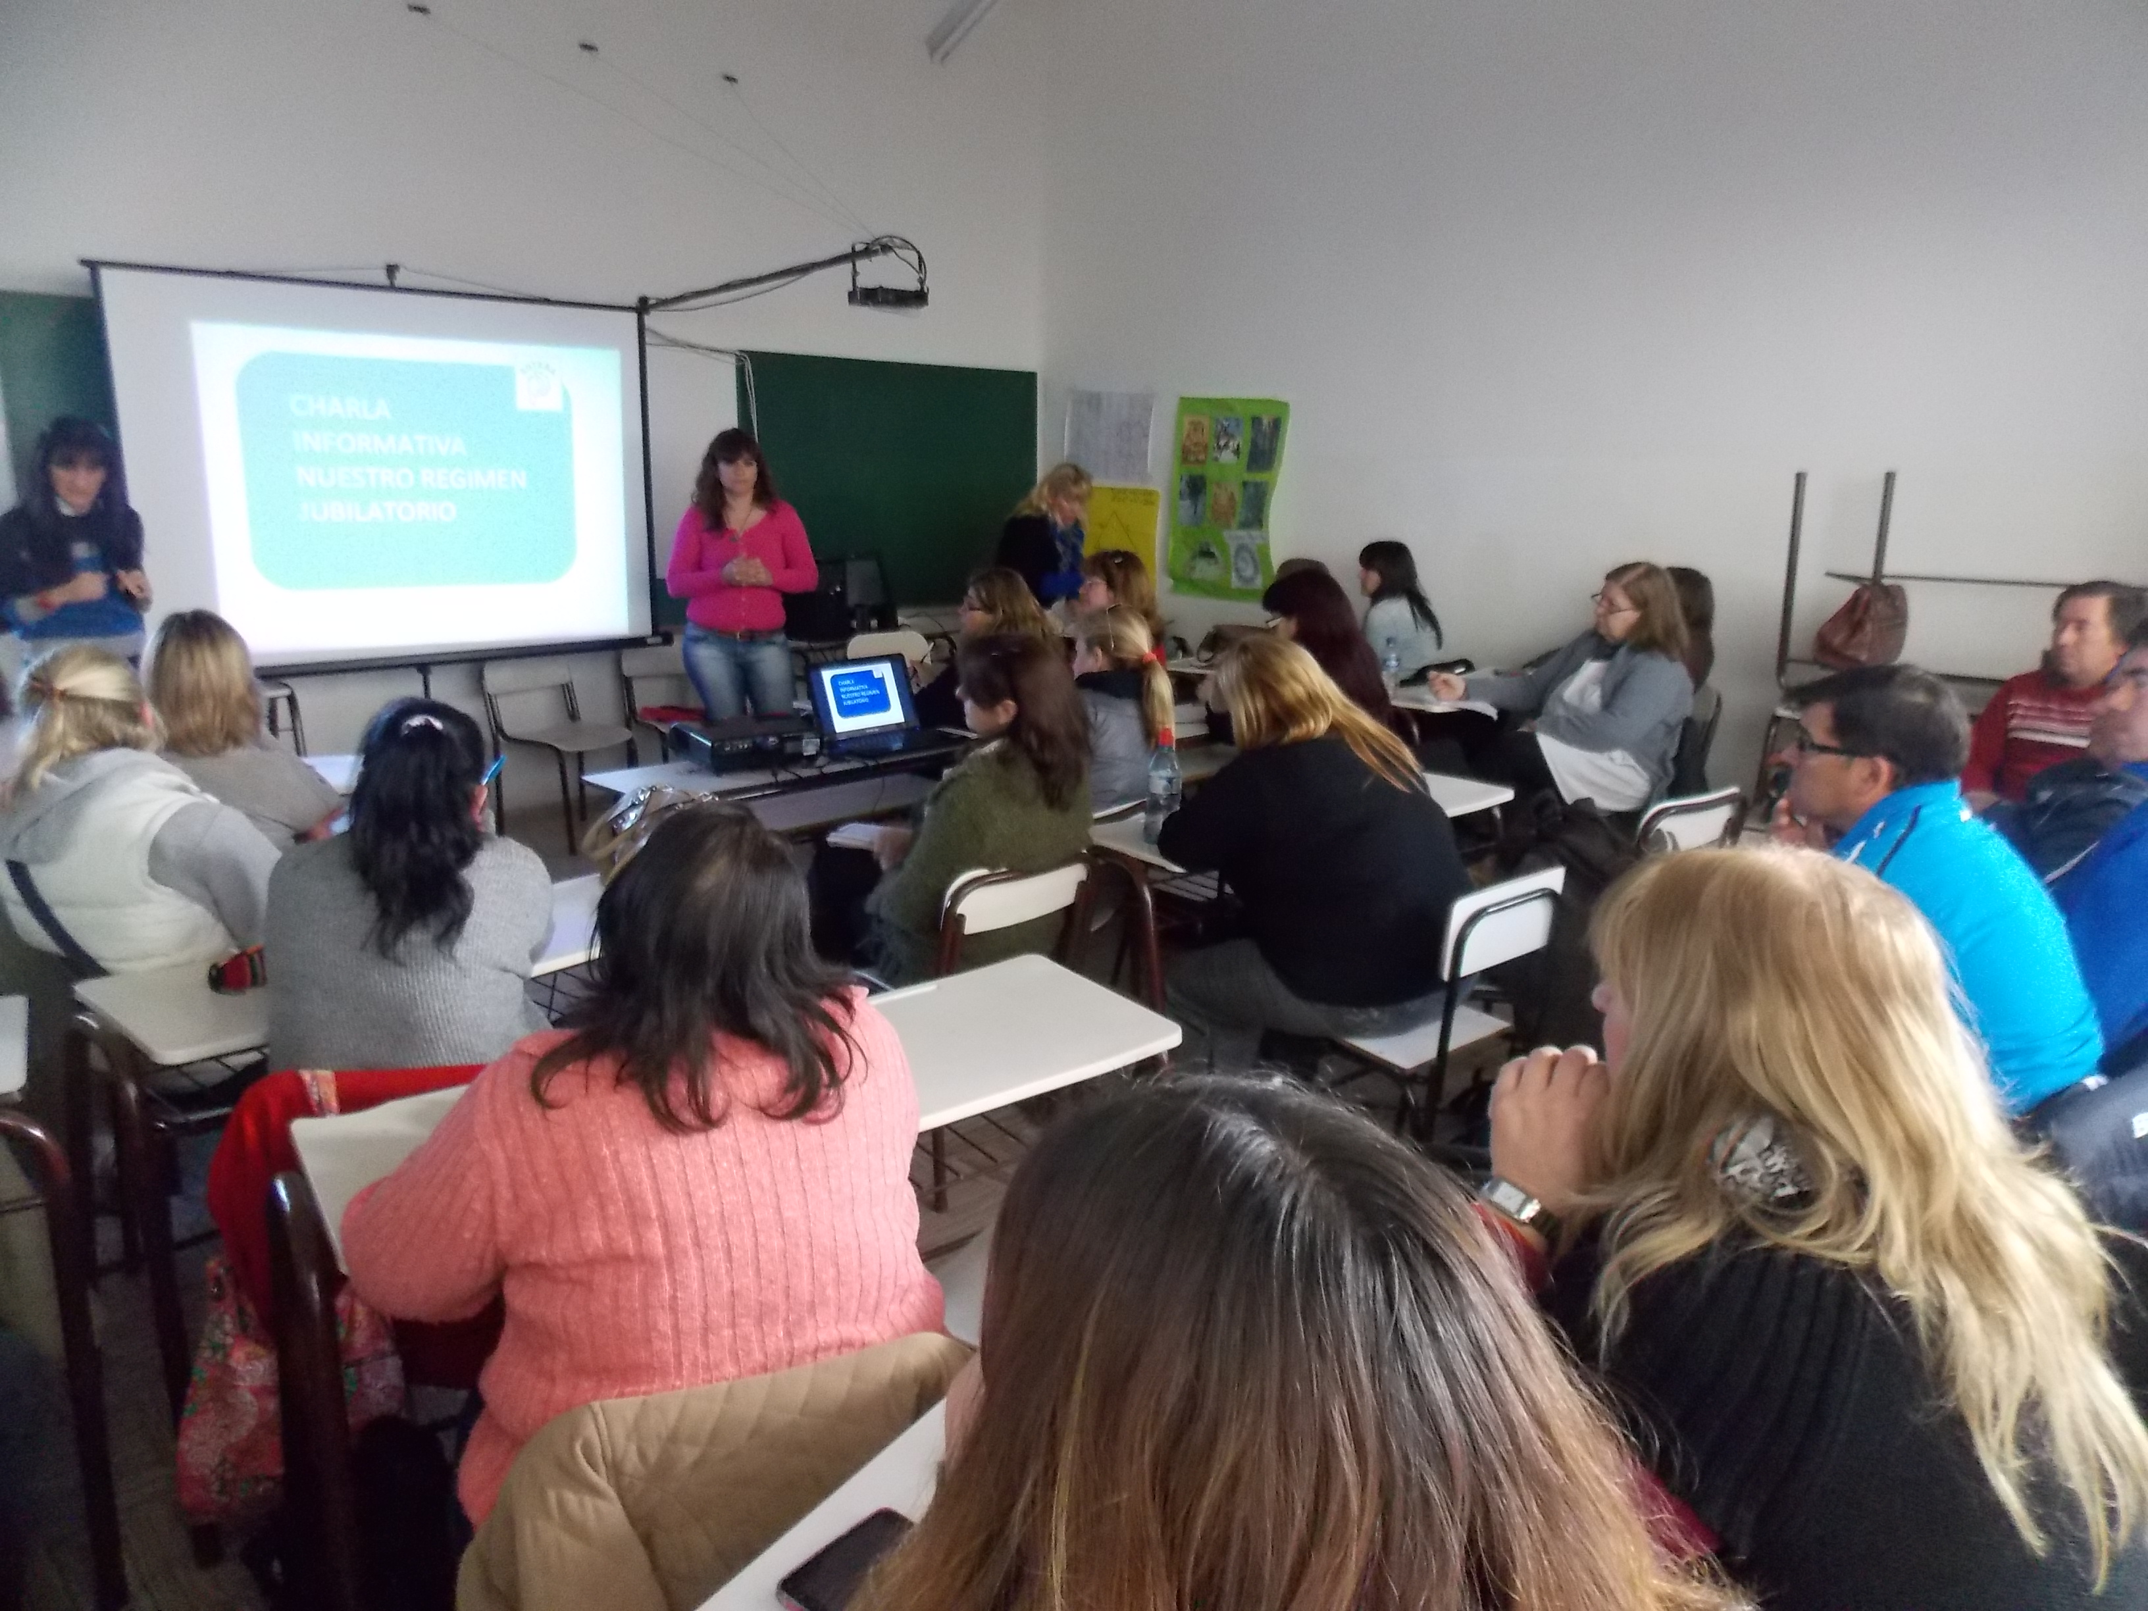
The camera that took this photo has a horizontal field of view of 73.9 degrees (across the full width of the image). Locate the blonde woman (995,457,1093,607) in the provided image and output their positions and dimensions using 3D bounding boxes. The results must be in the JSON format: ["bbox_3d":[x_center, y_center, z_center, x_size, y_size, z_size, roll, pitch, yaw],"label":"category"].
[{"bbox_3d":[-0.110,-0.692,6.377,0.400,1.623,0.460,9,15,34],"label":"blonde woman"}]

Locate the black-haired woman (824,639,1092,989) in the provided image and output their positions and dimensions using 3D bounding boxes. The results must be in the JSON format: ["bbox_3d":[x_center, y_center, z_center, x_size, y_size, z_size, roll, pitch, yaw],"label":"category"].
[{"bbox_3d":[-0.246,0.241,3.087,0.720,1.239,0.470,10,16,37],"label":"black-haired woman"}]

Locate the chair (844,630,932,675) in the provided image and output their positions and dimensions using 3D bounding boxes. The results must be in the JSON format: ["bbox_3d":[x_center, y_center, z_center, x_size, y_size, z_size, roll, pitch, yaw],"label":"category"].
[{"bbox_3d":[-0.777,-0.353,6.510,0.400,0.780,0.480,-5,14,-23],"label":"chair"}]

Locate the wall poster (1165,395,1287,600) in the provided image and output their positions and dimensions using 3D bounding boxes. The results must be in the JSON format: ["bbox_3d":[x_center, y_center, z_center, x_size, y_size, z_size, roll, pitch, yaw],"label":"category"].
[{"bbox_3d":[0.816,-1.666,7.759,0.030,1.070,0.760,-11,17,-42],"label":"wall poster"}]

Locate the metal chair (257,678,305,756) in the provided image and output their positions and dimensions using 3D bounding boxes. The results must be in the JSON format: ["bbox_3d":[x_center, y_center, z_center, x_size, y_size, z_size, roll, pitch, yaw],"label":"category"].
[{"bbox_3d":[-3.119,-0.044,5.312,0.420,0.790,0.480,5,13,19],"label":"metal chair"}]

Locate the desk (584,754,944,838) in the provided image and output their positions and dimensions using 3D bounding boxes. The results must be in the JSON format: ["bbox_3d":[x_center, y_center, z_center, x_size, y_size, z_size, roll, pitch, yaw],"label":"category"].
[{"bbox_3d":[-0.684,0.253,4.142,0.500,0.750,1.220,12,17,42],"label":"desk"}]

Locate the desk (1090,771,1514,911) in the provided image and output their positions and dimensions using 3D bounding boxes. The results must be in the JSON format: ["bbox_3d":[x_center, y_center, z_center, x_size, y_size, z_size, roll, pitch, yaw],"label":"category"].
[{"bbox_3d":[0.560,0.381,3.600,1.240,0.750,0.430,-10,17,-40],"label":"desk"}]

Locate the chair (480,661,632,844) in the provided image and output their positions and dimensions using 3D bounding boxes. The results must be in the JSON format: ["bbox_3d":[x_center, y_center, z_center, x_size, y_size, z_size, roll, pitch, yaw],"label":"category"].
[{"bbox_3d":[-2.237,-0.255,6.275,0.480,0.790,0.410,10,16,37],"label":"chair"}]

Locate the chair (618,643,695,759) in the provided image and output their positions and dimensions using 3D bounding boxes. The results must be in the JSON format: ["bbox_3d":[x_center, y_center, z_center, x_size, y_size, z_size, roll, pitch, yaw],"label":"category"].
[{"bbox_3d":[-1.760,-0.333,6.444,0.390,0.763,0.480,-10,17,-37],"label":"chair"}]

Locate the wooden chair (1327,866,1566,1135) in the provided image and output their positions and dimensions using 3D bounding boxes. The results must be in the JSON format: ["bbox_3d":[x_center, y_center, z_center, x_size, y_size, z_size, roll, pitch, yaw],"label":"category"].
[{"bbox_3d":[0.695,0.485,3.012,0.390,0.763,0.480,-10,17,-39],"label":"wooden chair"}]

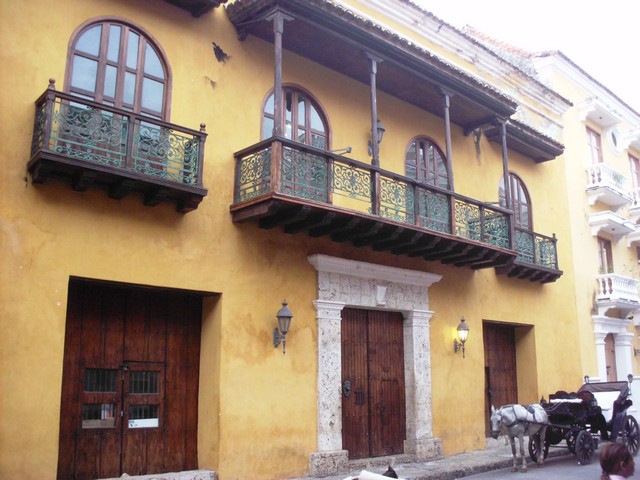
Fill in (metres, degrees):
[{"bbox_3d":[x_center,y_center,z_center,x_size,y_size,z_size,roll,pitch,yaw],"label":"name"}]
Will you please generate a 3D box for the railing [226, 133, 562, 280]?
[{"bbox_3d":[2.946,-0.260,16.840,11.761,1.408,1.244,11,-16,-44],"label":"railing"}]

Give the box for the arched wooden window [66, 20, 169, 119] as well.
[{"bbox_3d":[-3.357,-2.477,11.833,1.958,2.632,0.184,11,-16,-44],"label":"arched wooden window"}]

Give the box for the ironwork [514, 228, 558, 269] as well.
[{"bbox_3d":[5.987,0.292,20.271,2.754,1.051,0.612,11,-16,-44],"label":"ironwork"}]

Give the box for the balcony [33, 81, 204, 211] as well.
[{"bbox_3d":[-3.141,-1.414,11.305,2.927,1.499,0.673,11,-16,-44],"label":"balcony"}]

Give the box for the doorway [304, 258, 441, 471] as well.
[{"bbox_3d":[1.292,2.668,15.263,4.223,4.233,0.551,11,-16,-44],"label":"doorway"}]

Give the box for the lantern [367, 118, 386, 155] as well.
[{"bbox_3d":[1.310,-2.326,16.221,0.316,1.020,0.388,11,-16,-44],"label":"lantern"}]

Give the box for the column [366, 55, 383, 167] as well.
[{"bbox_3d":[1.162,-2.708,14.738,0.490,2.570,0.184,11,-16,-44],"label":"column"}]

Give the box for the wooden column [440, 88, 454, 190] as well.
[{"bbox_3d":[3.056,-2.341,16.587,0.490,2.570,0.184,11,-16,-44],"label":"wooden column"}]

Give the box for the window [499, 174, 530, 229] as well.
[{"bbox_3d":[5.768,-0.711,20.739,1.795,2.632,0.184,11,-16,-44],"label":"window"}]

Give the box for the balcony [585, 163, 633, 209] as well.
[{"bbox_3d":[10.752,-1.869,26.113,0.788,1.229,2.648,-10,-15,41],"label":"balcony"}]

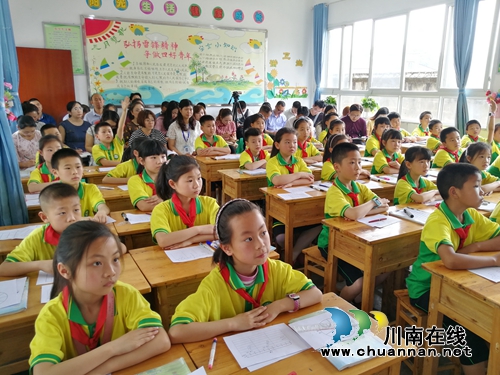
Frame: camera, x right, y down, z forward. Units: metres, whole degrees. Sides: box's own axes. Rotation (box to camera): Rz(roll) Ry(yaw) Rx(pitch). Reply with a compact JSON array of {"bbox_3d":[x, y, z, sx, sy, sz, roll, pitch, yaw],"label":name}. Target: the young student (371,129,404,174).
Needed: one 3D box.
[{"bbox_3d":[1.452,-0.004,3.856,0.420,1.120,0.620,-8,16,-28],"label":"young student"}]

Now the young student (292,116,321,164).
[{"bbox_3d":[0.560,-0.158,4.235,0.420,1.206,0.550,-8,16,-27],"label":"young student"}]

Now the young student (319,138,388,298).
[{"bbox_3d":[0.654,0.283,2.541,0.440,1.140,0.580,-8,16,-26],"label":"young student"}]

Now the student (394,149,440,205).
[{"bbox_3d":[1.204,0.245,2.803,0.420,1.080,0.560,-8,16,-26],"label":"student"}]

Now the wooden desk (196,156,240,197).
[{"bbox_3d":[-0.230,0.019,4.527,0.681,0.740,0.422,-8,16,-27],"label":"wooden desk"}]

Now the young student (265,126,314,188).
[{"bbox_3d":[0.316,0.108,3.188,0.430,1.202,0.570,-8,16,-27],"label":"young student"}]

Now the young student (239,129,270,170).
[{"bbox_3d":[0.084,-0.027,3.963,0.420,1.120,0.620,-8,16,-28],"label":"young student"}]

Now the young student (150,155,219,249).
[{"bbox_3d":[-0.290,0.410,2.058,0.430,1.176,0.570,-8,16,-27],"label":"young student"}]

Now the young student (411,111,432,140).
[{"bbox_3d":[2.582,-0.567,5.858,0.410,1.120,0.550,-8,16,-26],"label":"young student"}]

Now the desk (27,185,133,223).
[{"bbox_3d":[-1.144,0.406,3.019,1.154,0.740,0.422,-8,16,-27],"label":"desk"}]

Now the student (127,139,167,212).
[{"bbox_3d":[-0.612,0.282,2.629,0.420,1.190,0.620,-8,16,-28],"label":"student"}]

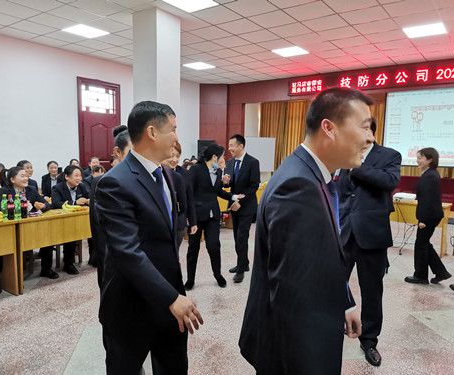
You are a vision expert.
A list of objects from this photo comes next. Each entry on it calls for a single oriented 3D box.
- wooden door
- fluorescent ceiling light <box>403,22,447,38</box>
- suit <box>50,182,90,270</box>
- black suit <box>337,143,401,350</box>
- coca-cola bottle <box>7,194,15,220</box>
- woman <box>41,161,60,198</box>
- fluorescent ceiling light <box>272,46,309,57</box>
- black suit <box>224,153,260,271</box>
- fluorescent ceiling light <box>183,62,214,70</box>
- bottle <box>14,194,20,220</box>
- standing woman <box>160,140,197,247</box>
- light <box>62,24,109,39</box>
[{"bbox_3d":[-2.864,-0.873,8.538,0.120,3.020,1.120,5,7,36],"label":"wooden door"},{"bbox_3d":[3.215,-2.555,6.085,0.600,0.050,0.600,5,7,36],"label":"fluorescent ceiling light"},{"bbox_3d":[-2.003,0.442,4.681,0.600,1.050,0.490,6,7,42],"label":"suit"},{"bbox_3d":[1.030,0.454,2.745,0.540,1.520,0.400,5,6,32],"label":"black suit"},{"bbox_3d":[-2.218,0.208,3.860,0.070,0.247,0.070,5,7,36],"label":"coca-cola bottle"},{"bbox_3d":[-2.997,0.174,6.543,0.480,1.280,0.680,-3,7,-37],"label":"woman"},{"bbox_3d":[1.284,-2.711,7.500,0.600,0.050,0.600,5,7,36],"label":"fluorescent ceiling light"},{"bbox_3d":[0.168,0.299,4.524,0.500,1.440,0.380,4,6,30],"label":"black suit"},{"bbox_3d":[-0.651,-2.884,8.909,0.600,0.050,0.600,5,7,36],"label":"fluorescent ceiling light"},{"bbox_3d":[-2.175,0.209,3.892,0.068,0.245,0.068,5,7,36],"label":"bottle"},{"bbox_3d":[-0.476,0.353,3.514,0.460,1.600,0.320,1,5,-5],"label":"standing woman"},{"bbox_3d":[-2.428,-2.708,6.499,0.600,0.050,0.600,5,7,36],"label":"light"}]

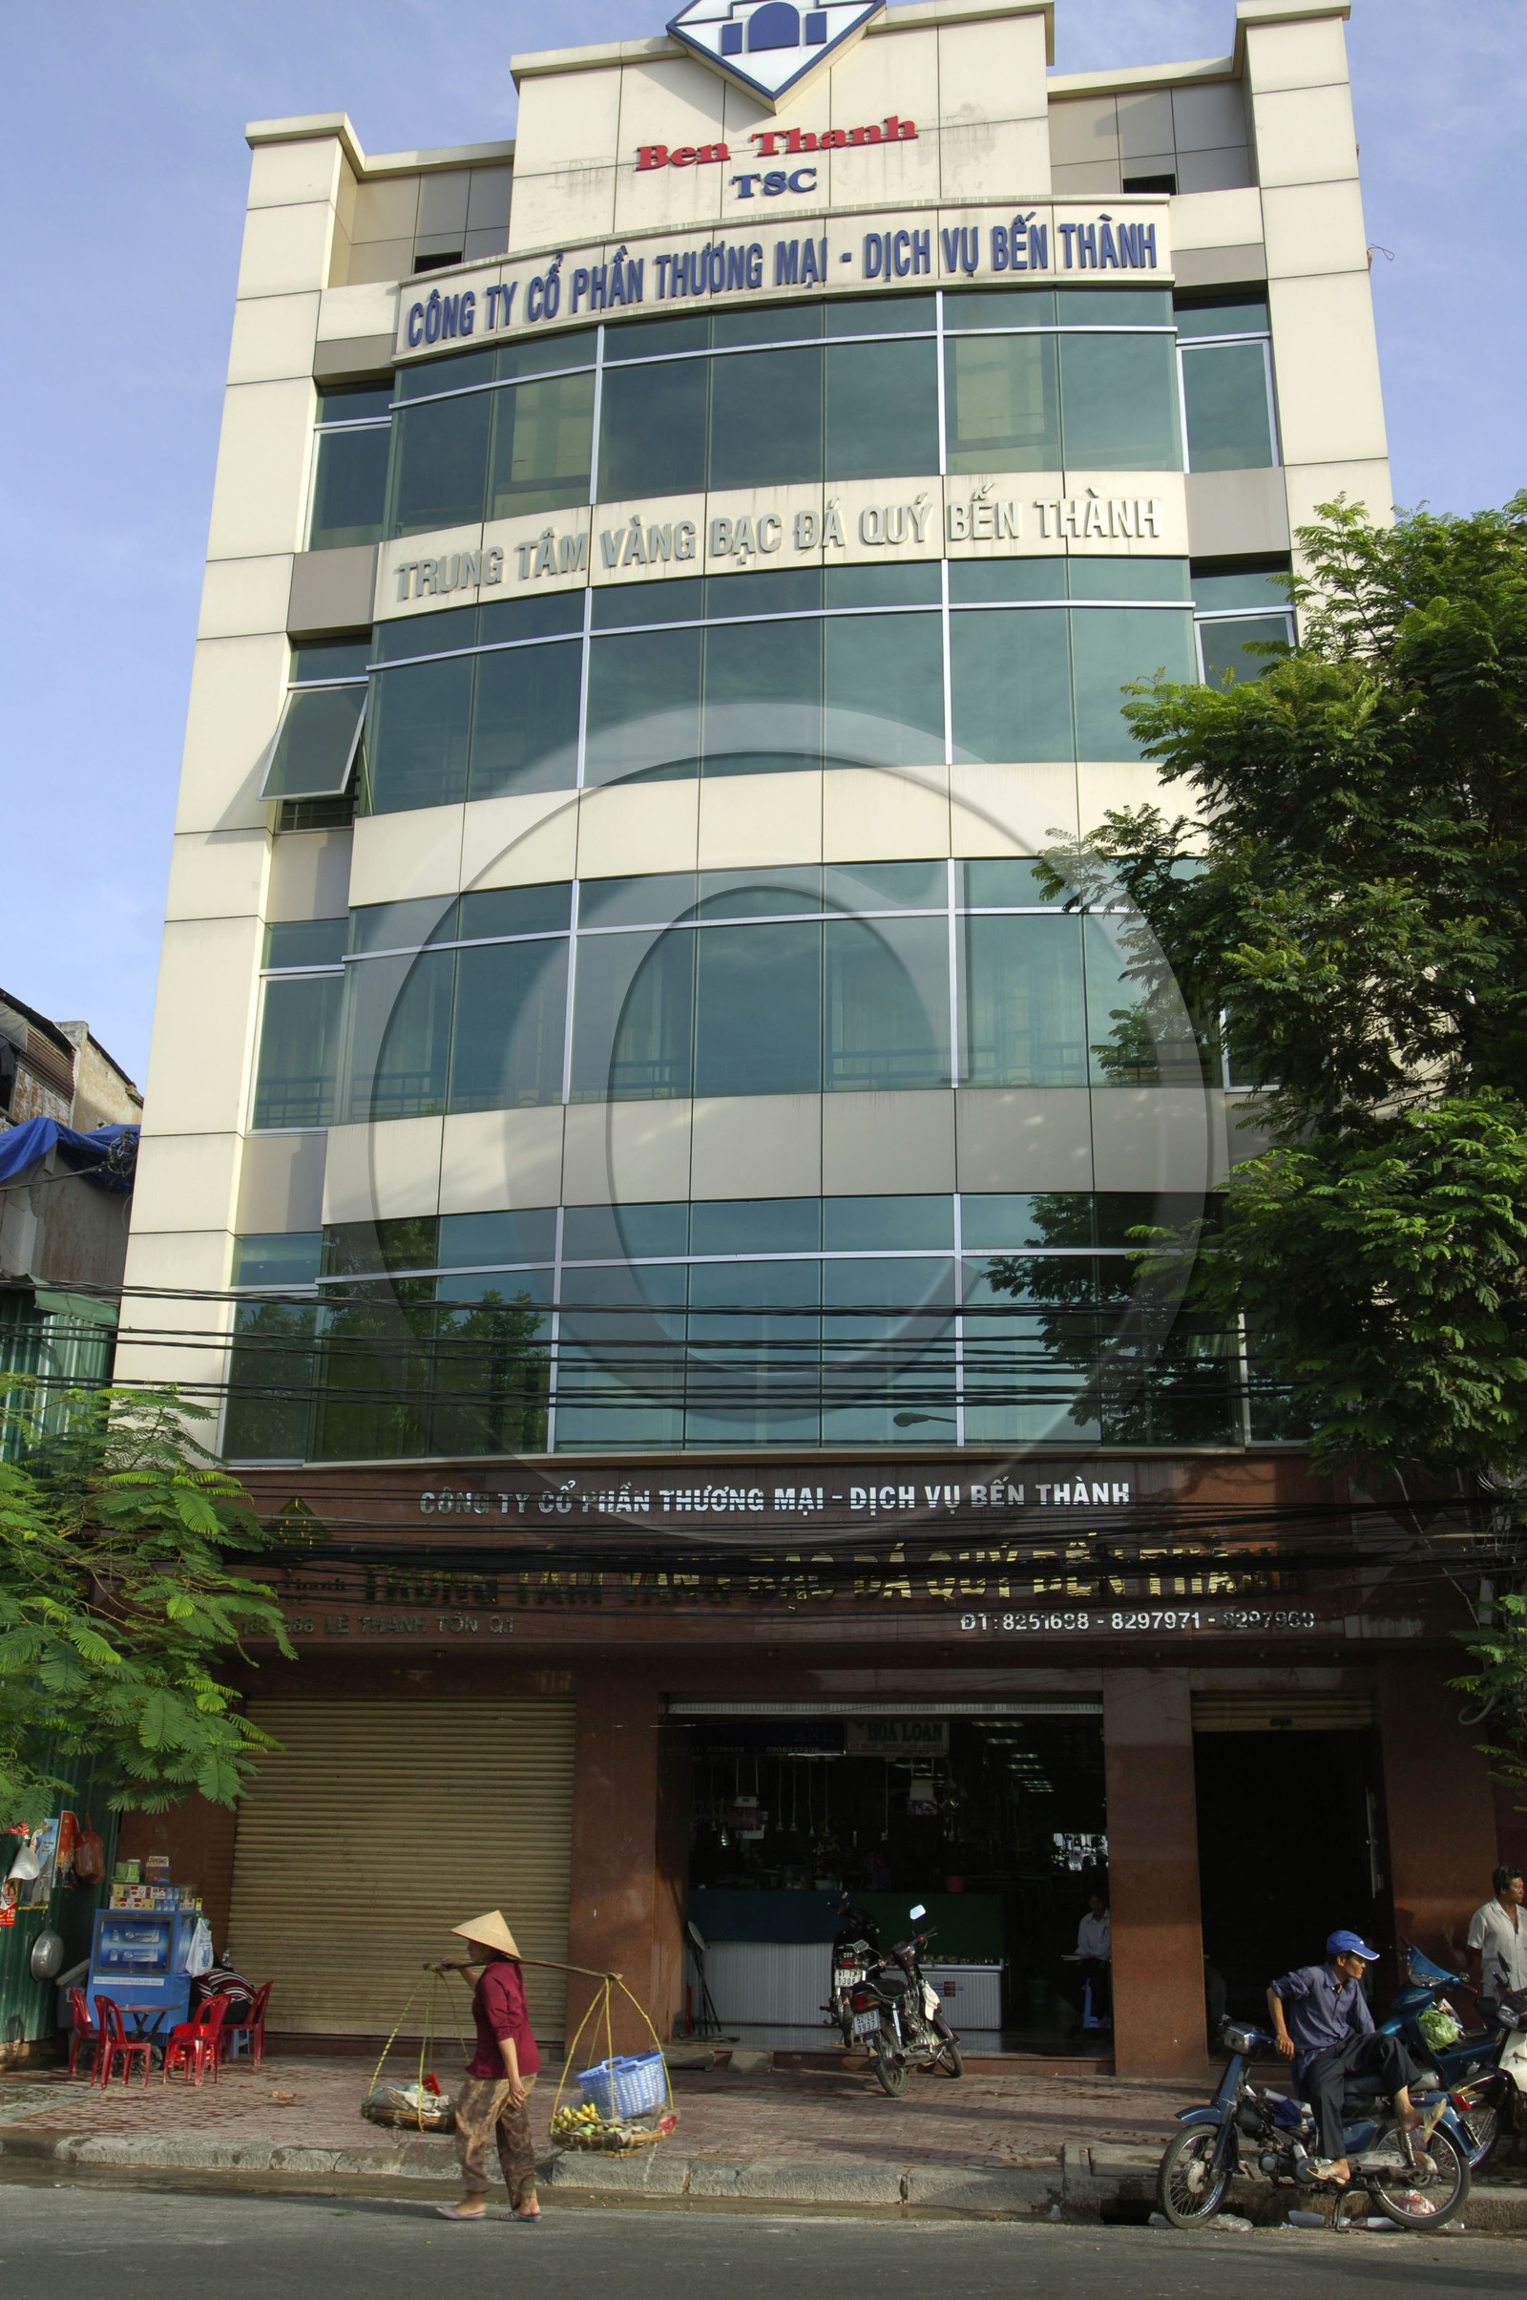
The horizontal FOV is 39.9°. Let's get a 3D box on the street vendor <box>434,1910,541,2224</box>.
[{"bbox_3d":[-1.489,4.957,11.441,0.550,1.550,0.480,-1,-18,6],"label":"street vendor"}]

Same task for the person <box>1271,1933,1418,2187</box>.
[{"bbox_3d":[3.120,4.903,11.430,0.570,1.240,0.680,12,-21,-31],"label":"person"}]

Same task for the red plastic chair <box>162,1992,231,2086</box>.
[{"bbox_3d":[-4.328,6.808,16.143,0.430,0.640,0.360,-8,-21,24],"label":"red plastic chair"}]

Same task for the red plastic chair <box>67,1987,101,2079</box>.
[{"bbox_3d":[-5.264,6.994,16.723,0.420,0.640,0.360,7,-20,-18],"label":"red plastic chair"}]

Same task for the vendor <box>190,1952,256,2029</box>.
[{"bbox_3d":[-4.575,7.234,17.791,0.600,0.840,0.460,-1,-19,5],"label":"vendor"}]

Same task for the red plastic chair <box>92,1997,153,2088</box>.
[{"bbox_3d":[-4.579,6.384,15.067,0.360,0.590,0.340,10,-20,-26],"label":"red plastic chair"}]

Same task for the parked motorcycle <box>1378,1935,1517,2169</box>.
[{"bbox_3d":[4.188,5.535,12.828,1.850,1.110,0.680,15,-24,-36],"label":"parked motorcycle"}]

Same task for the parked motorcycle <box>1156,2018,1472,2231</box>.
[{"bbox_3d":[2.925,5.287,11.393,1.700,1.000,0.600,0,-18,2],"label":"parked motorcycle"}]

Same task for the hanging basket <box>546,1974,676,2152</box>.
[{"bbox_3d":[-0.802,4.945,11.376,0.670,0.890,0.680,-1,-18,6],"label":"hanging basket"}]

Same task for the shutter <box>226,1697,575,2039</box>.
[{"bbox_3d":[-3.143,6.200,18.306,3.003,2.772,0.100,-2,-19,8],"label":"shutter"}]

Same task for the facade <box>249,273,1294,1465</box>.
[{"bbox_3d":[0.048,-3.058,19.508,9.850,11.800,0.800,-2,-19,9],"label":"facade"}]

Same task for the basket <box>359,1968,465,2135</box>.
[{"bbox_3d":[-1.916,5.049,11.786,0.620,0.840,0.620,-2,-19,8],"label":"basket"}]

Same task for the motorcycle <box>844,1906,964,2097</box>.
[{"bbox_3d":[1.121,6.367,15.792,0.640,1.200,1.800,-6,-19,21],"label":"motorcycle"}]

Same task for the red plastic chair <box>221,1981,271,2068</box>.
[{"bbox_3d":[-4.309,7.274,17.564,0.430,0.640,0.360,1,-19,-2],"label":"red plastic chair"}]

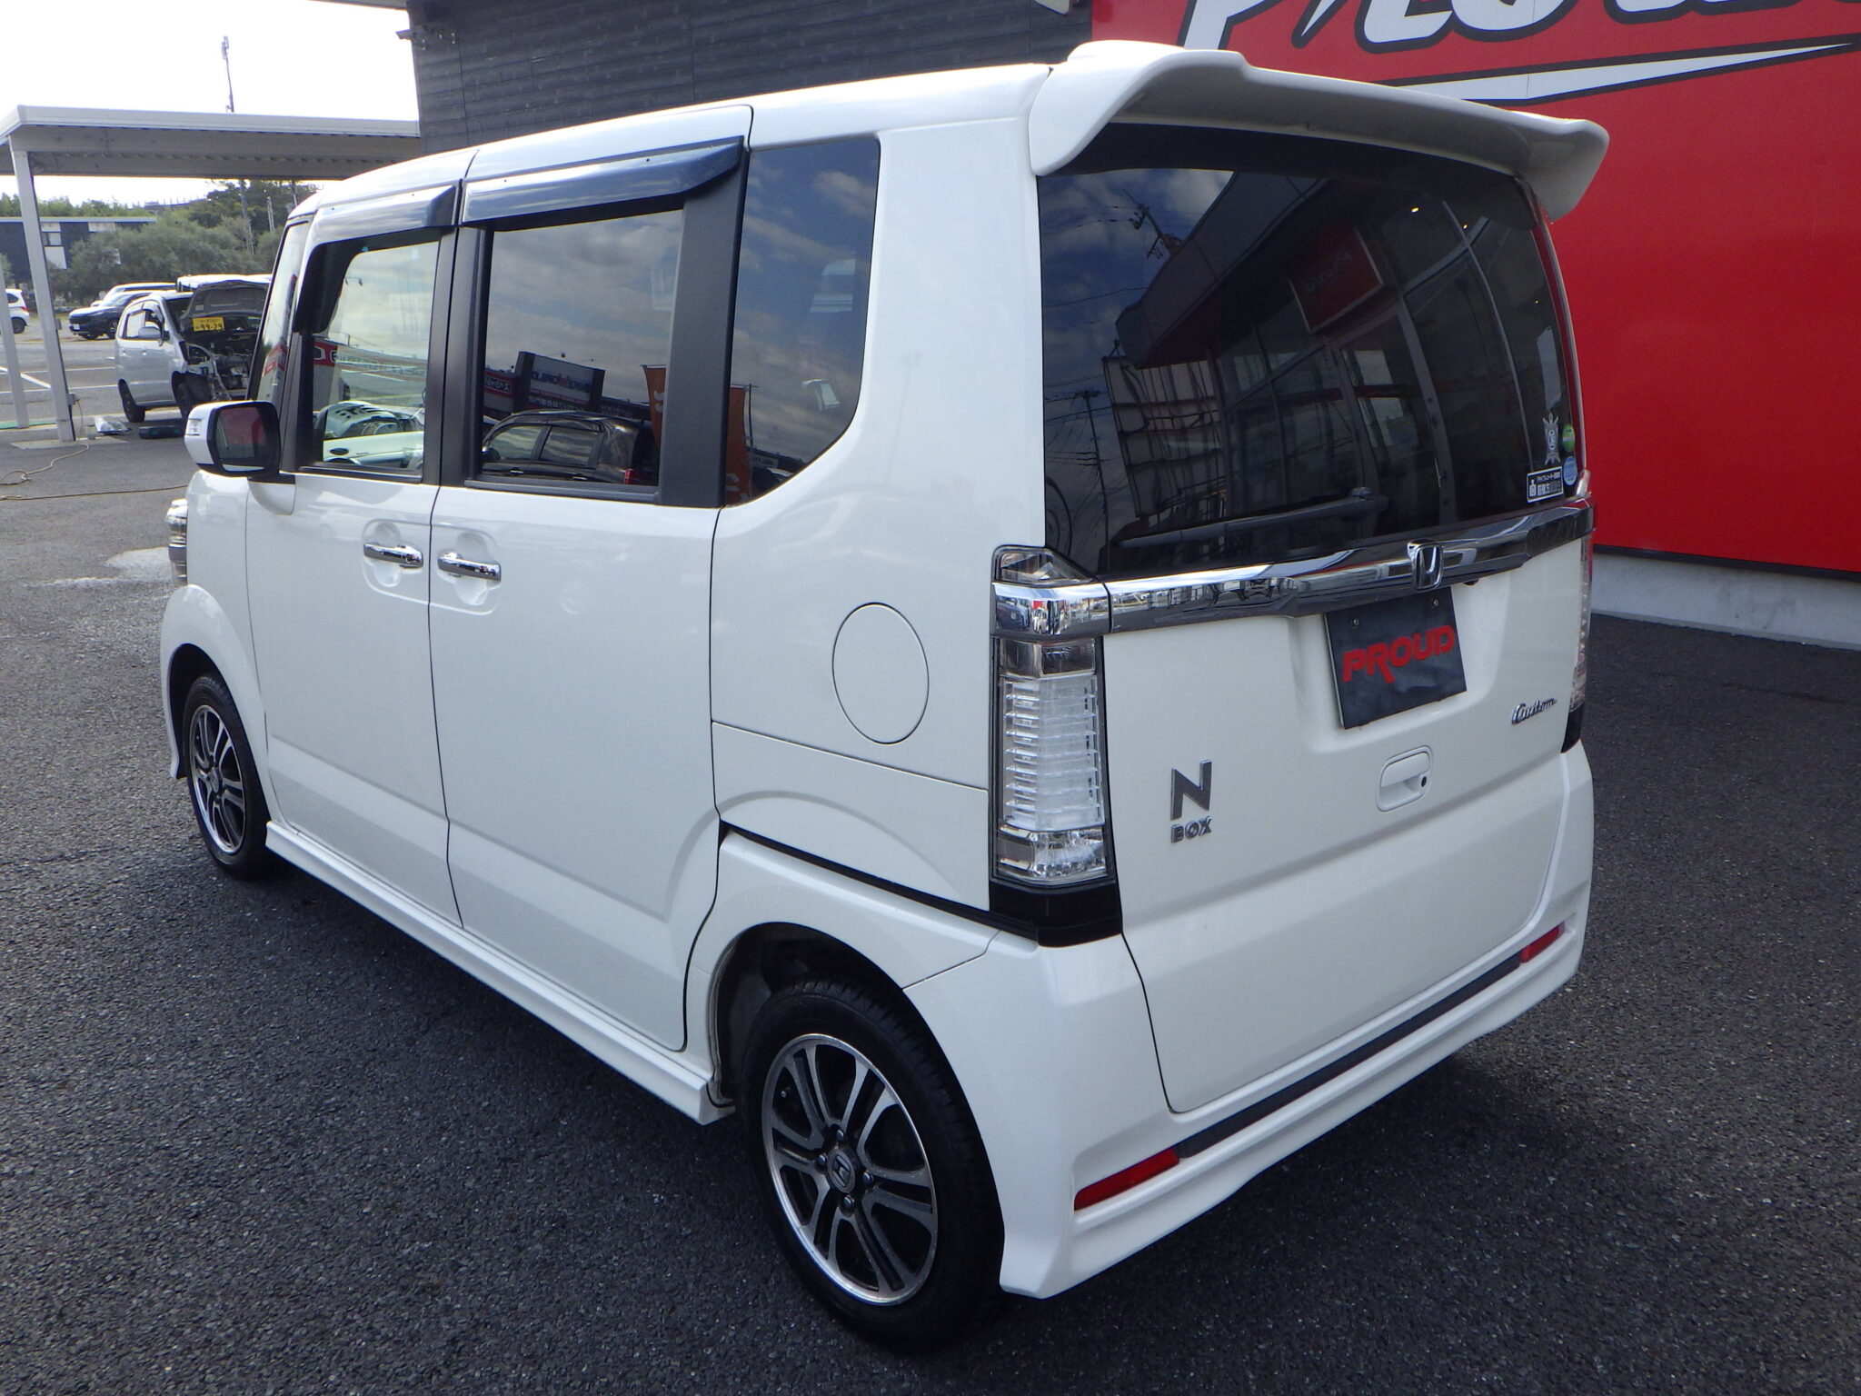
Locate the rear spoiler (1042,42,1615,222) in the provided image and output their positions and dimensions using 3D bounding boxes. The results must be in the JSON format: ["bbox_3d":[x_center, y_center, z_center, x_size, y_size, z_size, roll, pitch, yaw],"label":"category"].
[{"bbox_3d":[0.581,-0.750,2.027,1.250,0.170,0.230,-12,18,-41],"label":"rear spoiler"}]

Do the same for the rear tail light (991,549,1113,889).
[{"bbox_3d":[0.146,0.024,1.726,0.140,0.410,0.115,-12,18,-41],"label":"rear tail light"}]

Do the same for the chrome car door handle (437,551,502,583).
[{"bbox_3d":[-0.808,-0.227,2.638,0.037,0.037,0.205,-12,18,-42],"label":"chrome car door handle"}]

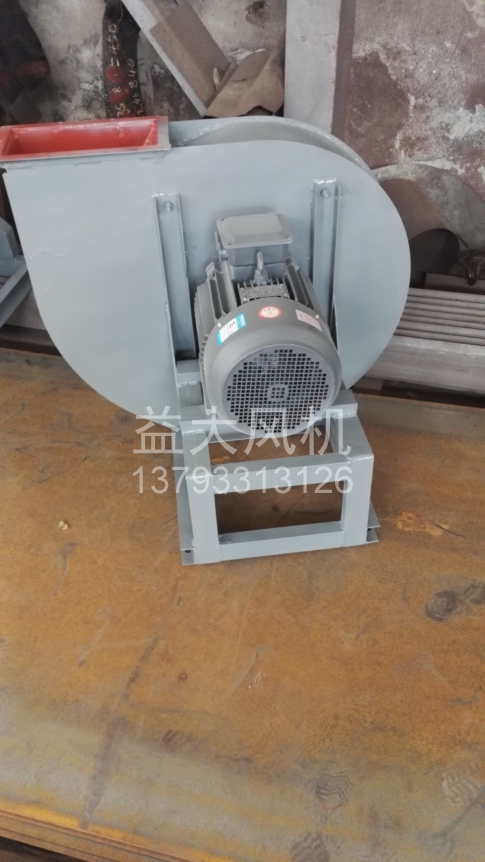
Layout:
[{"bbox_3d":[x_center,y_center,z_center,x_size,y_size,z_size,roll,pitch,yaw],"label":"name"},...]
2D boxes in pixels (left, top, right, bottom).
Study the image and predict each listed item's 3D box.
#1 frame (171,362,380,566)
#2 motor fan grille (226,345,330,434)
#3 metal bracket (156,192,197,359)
[{"bbox_3d":[0.067,0.041,1.701,0.517,0.332,0.494,-6,38,-4],"label":"frame"},{"bbox_3d":[0.075,-0.090,1.337,0.237,0.237,0.029,-6,38,-4],"label":"motor fan grille"},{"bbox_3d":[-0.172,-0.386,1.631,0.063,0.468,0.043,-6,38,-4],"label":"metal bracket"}]

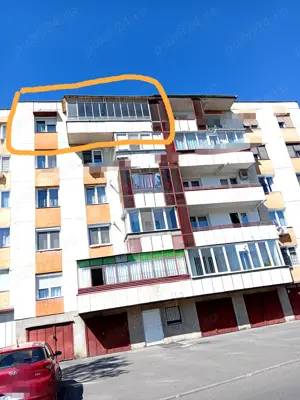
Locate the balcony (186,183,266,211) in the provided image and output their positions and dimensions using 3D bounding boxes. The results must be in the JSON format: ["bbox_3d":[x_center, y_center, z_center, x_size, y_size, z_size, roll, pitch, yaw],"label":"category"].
[{"bbox_3d":[4.992,-0.079,21.486,5.664,1.137,1.549,-4,-22,-12],"label":"balcony"}]

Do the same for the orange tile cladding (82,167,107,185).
[{"bbox_3d":[-3.646,-1.627,20.930,1.489,1.281,0.122,-4,-20,-12],"label":"orange tile cladding"}]

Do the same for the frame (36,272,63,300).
[{"bbox_3d":[-5.845,5.062,18.240,1.459,1.408,0.121,-4,-22,-12],"label":"frame"}]

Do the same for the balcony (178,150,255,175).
[{"bbox_3d":[4.466,-2.612,21.847,5.470,0.998,1.350,-4,-21,-12],"label":"balcony"}]

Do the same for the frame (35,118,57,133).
[{"bbox_3d":[-7.175,-5.143,21.598,1.383,1.273,0.120,-4,-21,-12],"label":"frame"}]

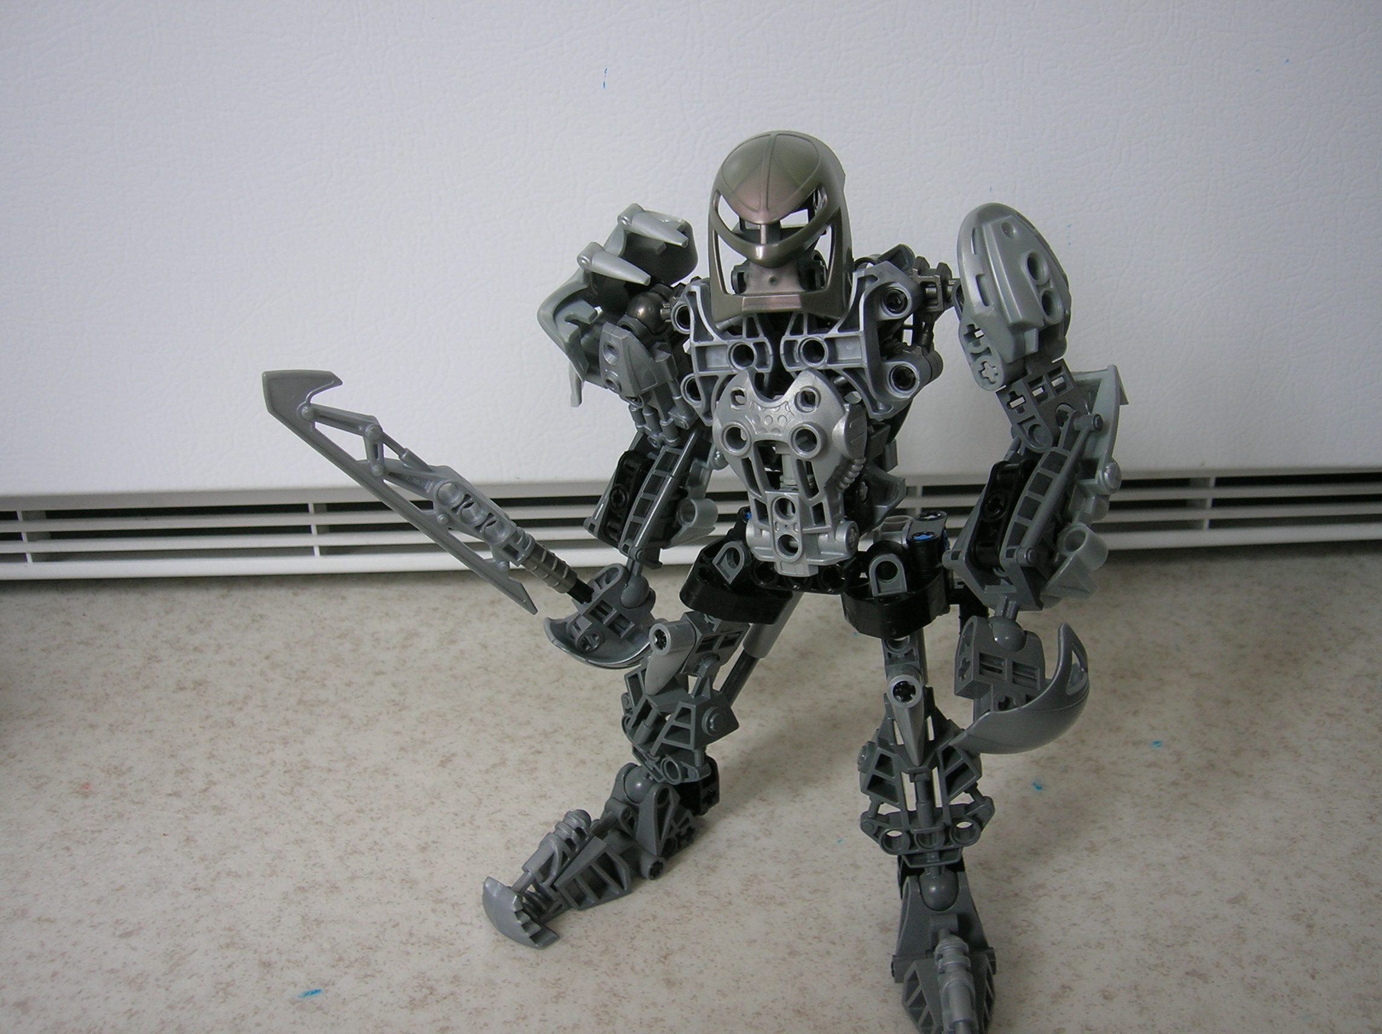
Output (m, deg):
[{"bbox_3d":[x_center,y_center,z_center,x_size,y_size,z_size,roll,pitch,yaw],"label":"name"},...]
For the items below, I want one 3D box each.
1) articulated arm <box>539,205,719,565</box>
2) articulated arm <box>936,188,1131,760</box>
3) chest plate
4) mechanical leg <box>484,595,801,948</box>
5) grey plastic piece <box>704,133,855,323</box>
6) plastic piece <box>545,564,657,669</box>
[{"bbox_3d":[-0.012,-0.031,0.332,0.036,0.083,0.035,6,24,17],"label":"articulated arm"},{"bbox_3d":[0.073,-0.008,0.311,0.035,0.120,0.037,6,24,17],"label":"articulated arm"},{"bbox_3d":[0.025,-0.023,0.317,0.053,0.063,0.036,6,24,17],"label":"chest plate"},{"bbox_3d":[-0.009,0.057,0.342,0.036,0.077,0.070,16,28,35],"label":"mechanical leg"},{"bbox_3d":[0.019,-0.063,0.308,0.030,0.040,0.026,5,24,15],"label":"grey plastic piece"},{"bbox_3d":[-0.021,0.023,0.336,0.027,0.024,0.022,14,27,32],"label":"plastic piece"}]

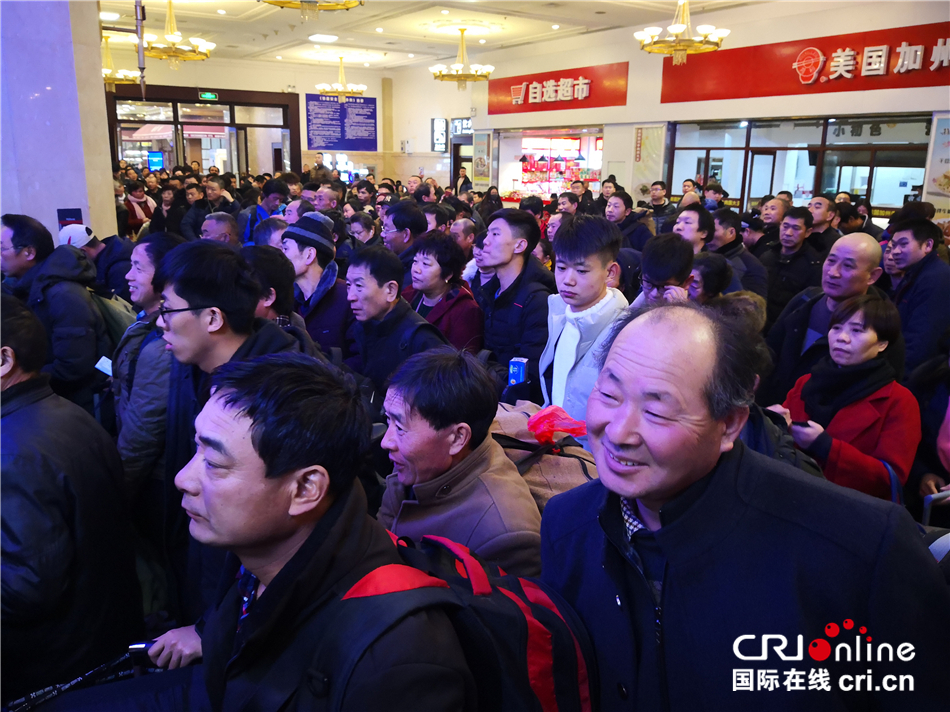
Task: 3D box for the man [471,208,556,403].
[{"bbox_3d":[0.180,0.242,3.242,0.330,1.740,0.520,-11,19,-36],"label":"man"}]

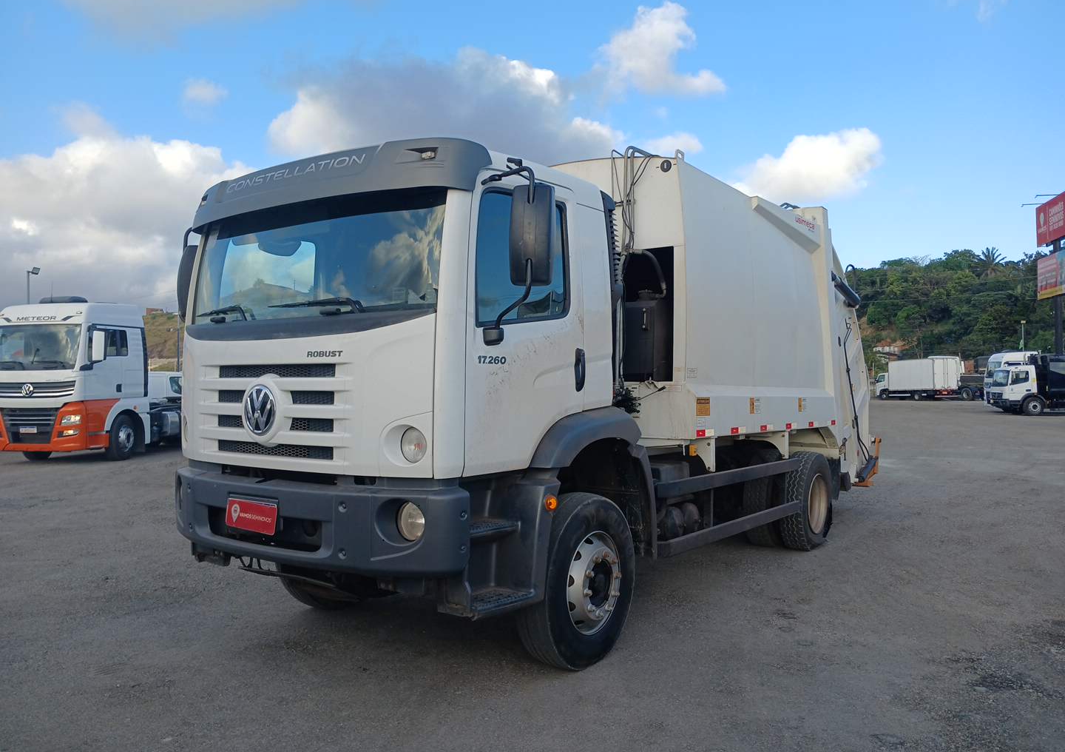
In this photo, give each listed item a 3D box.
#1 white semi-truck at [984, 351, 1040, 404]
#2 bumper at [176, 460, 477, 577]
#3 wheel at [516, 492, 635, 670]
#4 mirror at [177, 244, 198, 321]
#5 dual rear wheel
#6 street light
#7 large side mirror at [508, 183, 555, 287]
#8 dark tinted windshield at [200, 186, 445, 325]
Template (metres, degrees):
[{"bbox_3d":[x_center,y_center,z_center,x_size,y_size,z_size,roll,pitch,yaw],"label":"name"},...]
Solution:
[{"bbox_3d":[33.100,0.250,51.900,6.200,3.800,2.500,0,-1,6],"label":"white semi-truck"},{"bbox_3d":[-1.353,0.737,4.283,2.430,0.400,0.330,-1,-2,36],"label":"bumper"},{"bbox_3d":[0.259,1.195,4.768,0.290,0.990,1.000,-1,-2,36],"label":"wheel"},{"bbox_3d":[-2.326,-0.619,5.379,0.110,0.475,0.210,2,-2,-42],"label":"mirror"},{"bbox_3d":[2.664,1.293,8.283,0.590,0.990,1.000,-1,-2,36],"label":"dual rear wheel"},{"bbox_3d":[-25.830,-1.660,41.300,0.680,7.960,0.320,-1,-2,41],"label":"street light"},{"bbox_3d":[-0.009,-0.652,3.704,0.210,0.455,0.105,0,-2,28],"label":"large side mirror"},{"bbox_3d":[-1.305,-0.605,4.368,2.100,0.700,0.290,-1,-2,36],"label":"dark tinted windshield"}]

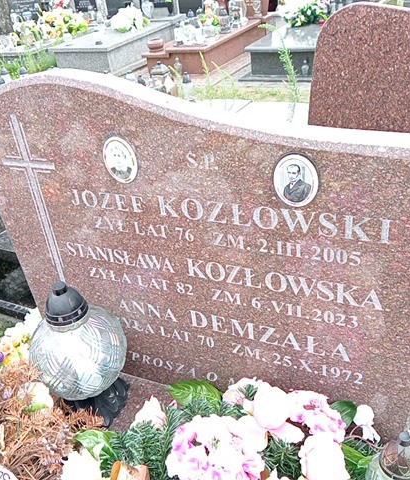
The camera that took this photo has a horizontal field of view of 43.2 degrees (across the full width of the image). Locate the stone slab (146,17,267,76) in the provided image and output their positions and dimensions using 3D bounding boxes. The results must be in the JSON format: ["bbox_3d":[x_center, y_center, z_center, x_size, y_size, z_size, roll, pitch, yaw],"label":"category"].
[{"bbox_3d":[0.097,-2.249,6.047,0.642,0.275,1.795,10,35,27],"label":"stone slab"}]

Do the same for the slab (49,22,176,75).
[{"bbox_3d":[-1.140,-2.558,6.824,0.943,0.275,1.716,10,35,27],"label":"slab"}]

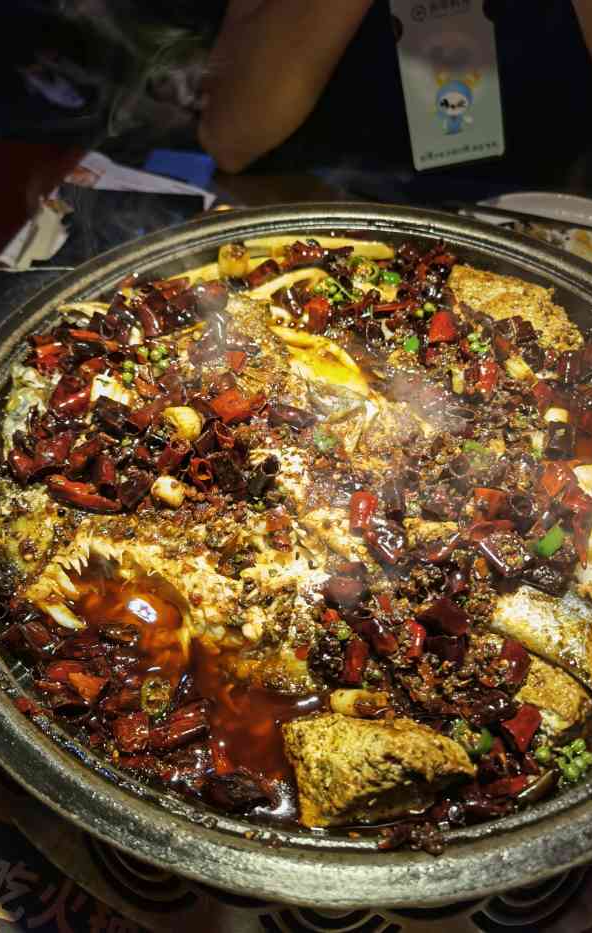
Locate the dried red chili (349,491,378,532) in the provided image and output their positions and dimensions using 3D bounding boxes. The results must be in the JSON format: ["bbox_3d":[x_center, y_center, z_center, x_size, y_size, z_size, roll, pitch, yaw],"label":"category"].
[{"bbox_3d":[0.032,0.021,0.348,0.013,0.011,0.017,5,52,5],"label":"dried red chili"}]

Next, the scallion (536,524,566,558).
[{"bbox_3d":[0.120,0.035,0.342,0.009,0.005,0.015,36,60,26],"label":"scallion"}]

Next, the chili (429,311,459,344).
[{"bbox_3d":[0.088,-0.084,0.437,0.015,0.011,0.017,9,52,8],"label":"chili"}]

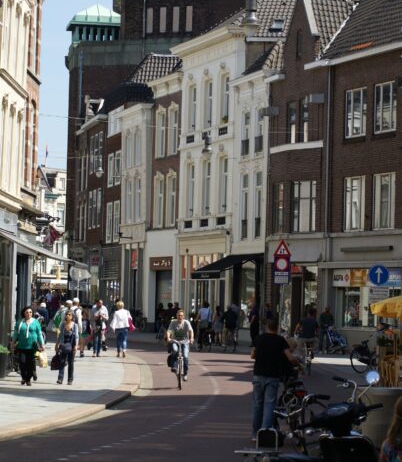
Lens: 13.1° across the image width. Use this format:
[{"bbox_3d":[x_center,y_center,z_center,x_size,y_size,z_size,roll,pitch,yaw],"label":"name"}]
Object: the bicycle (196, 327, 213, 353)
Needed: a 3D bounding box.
[{"bbox_3d":[0.150,3.715,61.300,0.580,1.060,1.750,2,-2,-18],"label":"bicycle"}]

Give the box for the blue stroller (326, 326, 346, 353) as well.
[{"bbox_3d":[5.025,4.024,65.000,0.750,1.030,0.480,0,-2,32],"label":"blue stroller"}]

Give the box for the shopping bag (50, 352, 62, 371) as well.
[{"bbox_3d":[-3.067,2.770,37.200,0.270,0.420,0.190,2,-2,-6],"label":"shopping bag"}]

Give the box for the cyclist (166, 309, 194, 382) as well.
[{"bbox_3d":[-0.448,2.596,38.300,0.620,1.750,1.700,2,-2,-2],"label":"cyclist"}]

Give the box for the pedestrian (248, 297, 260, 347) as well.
[{"bbox_3d":[2.122,3.652,69.500,0.420,1.800,0.500,0,-2,25],"label":"pedestrian"}]

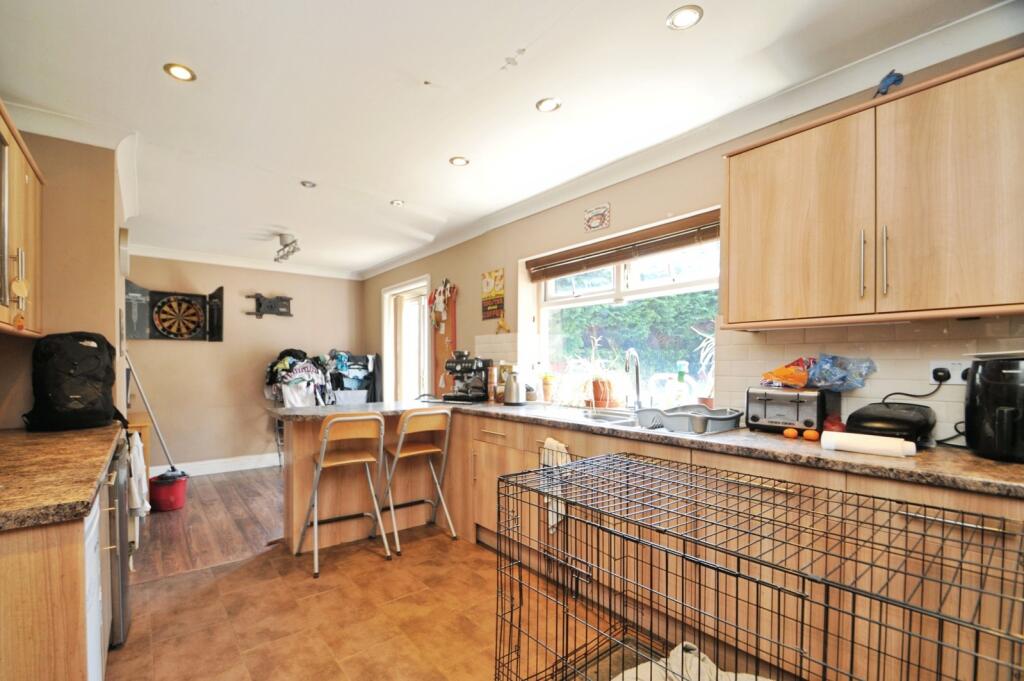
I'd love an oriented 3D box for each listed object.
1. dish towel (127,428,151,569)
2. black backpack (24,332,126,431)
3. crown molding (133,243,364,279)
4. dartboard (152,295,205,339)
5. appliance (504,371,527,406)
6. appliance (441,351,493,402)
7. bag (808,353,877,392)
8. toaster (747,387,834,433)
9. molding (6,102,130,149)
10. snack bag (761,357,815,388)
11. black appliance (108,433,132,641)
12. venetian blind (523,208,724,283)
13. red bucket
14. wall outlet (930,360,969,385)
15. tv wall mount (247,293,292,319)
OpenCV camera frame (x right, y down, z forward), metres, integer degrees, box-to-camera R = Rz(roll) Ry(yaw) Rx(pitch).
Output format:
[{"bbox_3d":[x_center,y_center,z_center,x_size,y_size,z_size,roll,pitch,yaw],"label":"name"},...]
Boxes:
[{"bbox_3d":[-1.901,0.778,2.178,0.080,0.640,0.300,2,-4,-41],"label":"dish towel"},{"bbox_3d":[-2.059,0.186,2.021,0.310,0.460,0.220,1,-2,-41],"label":"black backpack"},{"bbox_3d":[-3.027,-0.904,5.066,2.500,0.100,0.100,2,-4,-41],"label":"crown molding"},{"bbox_3d":[-3.544,-0.242,4.544,0.450,0.450,0.045,1,-2,-41],"label":"dartboard"},{"bbox_3d":[0.021,0.335,2.999,0.170,0.235,0.145,0,-3,0],"label":"appliance"},{"bbox_3d":[-0.355,0.294,3.480,0.310,0.400,0.300,-1,-2,30],"label":"appliance"},{"bbox_3d":[1.302,0.131,1.688,0.150,0.150,0.220,1,-2,-41],"label":"bag"},{"bbox_3d":[1.184,0.297,1.809,0.260,0.178,0.260,2,-4,-41],"label":"toaster"},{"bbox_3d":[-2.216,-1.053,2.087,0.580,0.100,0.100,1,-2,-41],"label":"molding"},{"bbox_3d":[1.191,0.142,1.845,0.140,0.135,0.195,2,-4,-41],"label":"snack bag"},{"bbox_3d":[-2.018,0.905,1.791,0.600,0.840,0.600,1,-2,-41],"label":"black appliance"},{"bbox_3d":[0.643,-0.574,2.884,0.070,0.185,1.530,1,-2,-41],"label":"venetian blind"},{"bbox_3d":[-2.905,1.298,3.620,0.280,0.260,0.280,1,-2,-41],"label":"red bucket"},{"bbox_3d":[1.621,0.120,1.551,0.014,0.087,0.146,2,-4,-41],"label":"wall outlet"},{"bbox_3d":[-2.903,-0.410,5.134,0.500,0.300,0.110,2,-4,-41],"label":"tv wall mount"}]

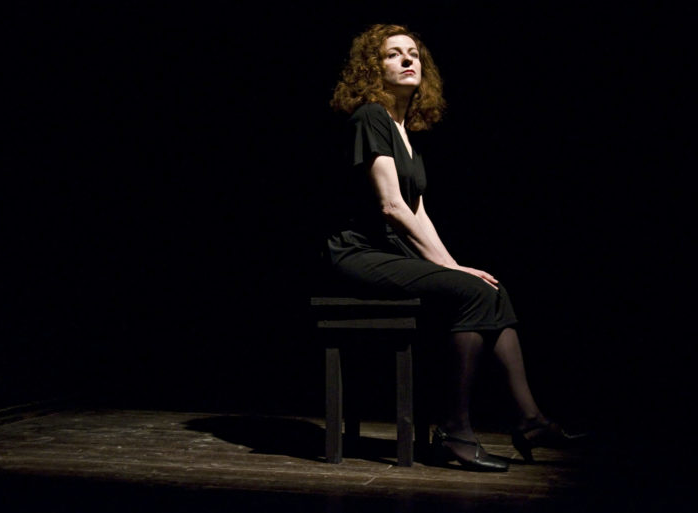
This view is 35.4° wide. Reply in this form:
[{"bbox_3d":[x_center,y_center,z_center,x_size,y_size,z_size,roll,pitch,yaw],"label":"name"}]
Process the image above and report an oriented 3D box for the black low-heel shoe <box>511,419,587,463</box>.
[{"bbox_3d":[0.612,0.556,3.335,0.240,0.110,0.085,-16,-4,11],"label":"black low-heel shoe"}]

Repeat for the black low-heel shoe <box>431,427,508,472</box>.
[{"bbox_3d":[0.360,0.573,3.265,0.245,0.125,0.085,0,-1,21],"label":"black low-heel shoe"}]

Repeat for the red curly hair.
[{"bbox_3d":[0.122,-0.567,3.440,0.310,0.335,0.360,-1,-1,45],"label":"red curly hair"}]

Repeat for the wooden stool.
[{"bbox_3d":[0.093,0.381,3.465,0.347,0.508,0.347,0,-1,14],"label":"wooden stool"}]

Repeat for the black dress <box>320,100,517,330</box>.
[{"bbox_3d":[0.226,-0.122,3.400,0.600,0.715,0.430,0,-1,20],"label":"black dress"}]

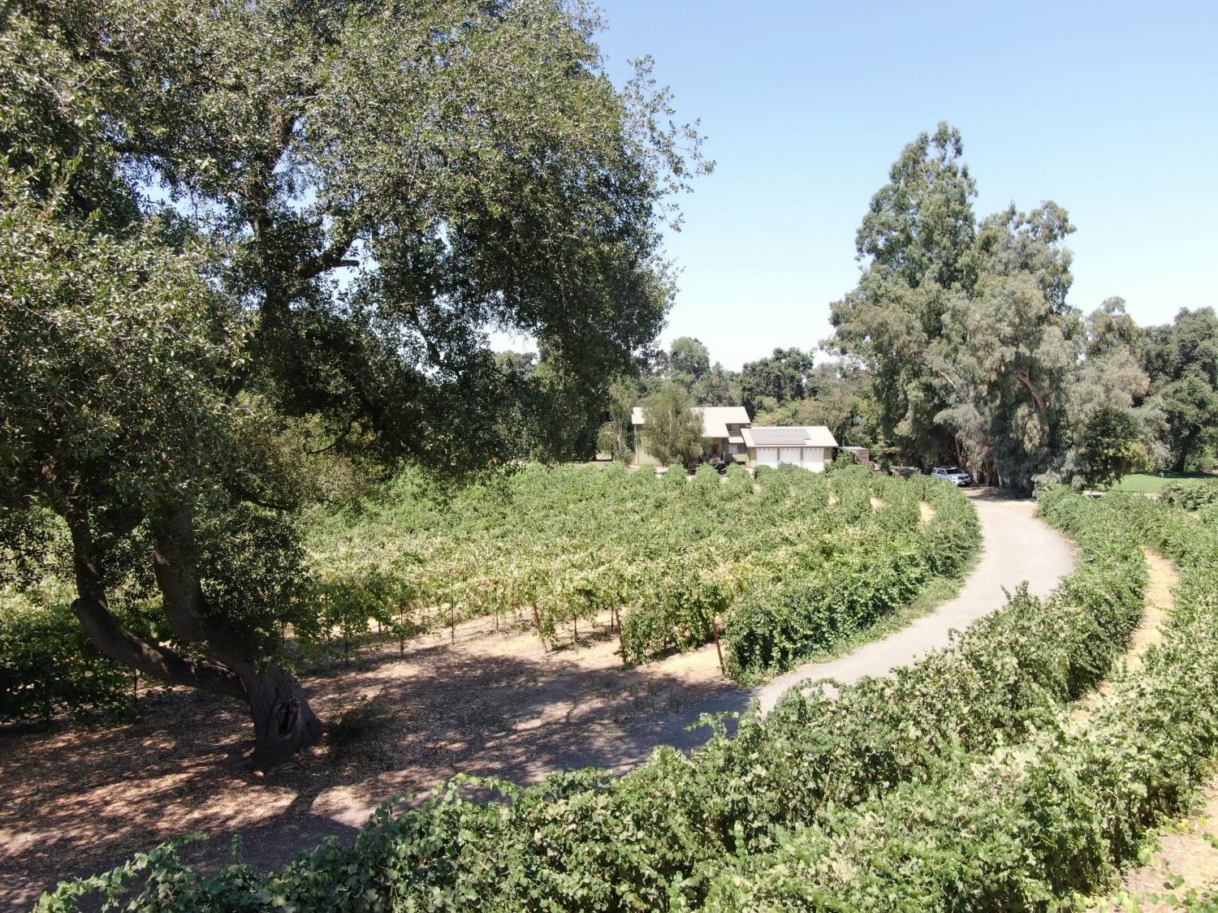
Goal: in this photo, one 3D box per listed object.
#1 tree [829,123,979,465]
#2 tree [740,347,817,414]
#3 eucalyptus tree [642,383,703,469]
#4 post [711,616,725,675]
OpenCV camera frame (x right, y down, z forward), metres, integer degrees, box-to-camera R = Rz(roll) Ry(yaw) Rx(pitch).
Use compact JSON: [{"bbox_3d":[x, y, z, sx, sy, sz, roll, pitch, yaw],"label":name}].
[{"bbox_3d":[33.925,-17.658,100.239,17.200,40.000,16.500,0,3,0],"label":"tree"},{"bbox_3d":[27.921,-8.983,144.731,12.700,18.200,12.000,0,3,0],"label":"tree"},{"bbox_3d":[7.482,-3.527,103.954,7.200,10.400,6.800,0,3,0],"label":"eucalyptus tree"},{"bbox_3d":[3.048,5.234,24.500,0.100,1.720,0.100,-11,8,1],"label":"post"}]

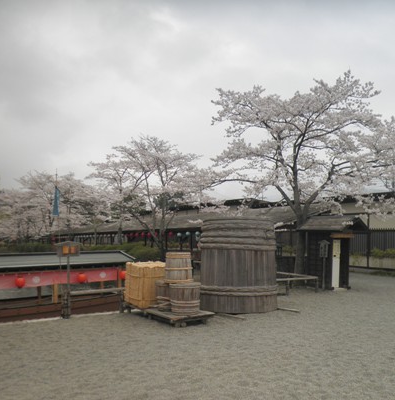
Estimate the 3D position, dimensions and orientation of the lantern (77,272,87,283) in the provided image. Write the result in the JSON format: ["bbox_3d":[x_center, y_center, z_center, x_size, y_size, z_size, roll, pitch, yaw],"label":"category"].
[{"bbox_3d":[-2.430,1.651,8.462,0.185,0.215,0.185,2,-5,-29],"label":"lantern"}]

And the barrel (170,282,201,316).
[{"bbox_3d":[-0.224,1.875,7.673,0.596,0.566,0.596,0,-4,0],"label":"barrel"}]

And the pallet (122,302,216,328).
[{"bbox_3d":[-0.645,2.255,8.018,0.934,0.141,1.878,4,-6,-40],"label":"pallet"}]

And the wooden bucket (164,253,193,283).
[{"bbox_3d":[-0.363,1.327,7.934,0.561,0.565,0.561,0,-4,-3],"label":"wooden bucket"}]

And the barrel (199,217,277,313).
[{"bbox_3d":[0.945,1.421,9.164,1.751,1.976,1.751,0,-4,6],"label":"barrel"}]

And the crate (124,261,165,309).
[{"bbox_3d":[-1.010,1.814,8.694,0.820,0.839,0.800,3,-5,-37],"label":"crate"}]

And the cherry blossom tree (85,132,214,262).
[{"bbox_3d":[-2.335,-0.072,21.504,6.853,6.797,6.511,0,-4,-6],"label":"cherry blossom tree"}]

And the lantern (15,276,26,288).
[{"bbox_3d":[-3.482,1.629,7.878,0.185,0.215,0.185,2,-5,-29],"label":"lantern"}]

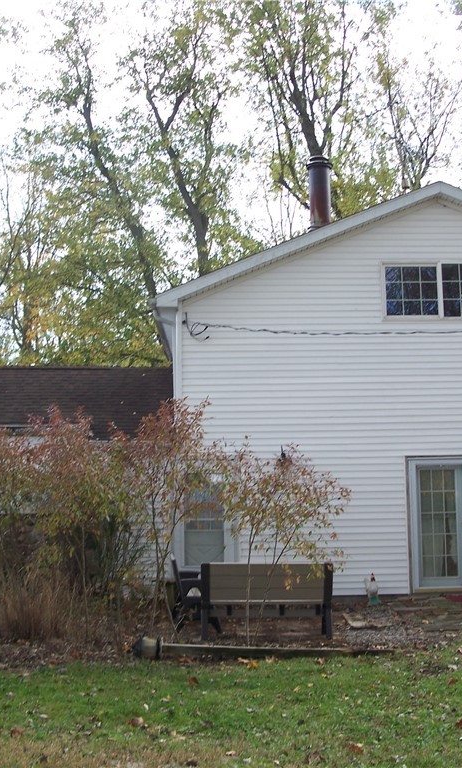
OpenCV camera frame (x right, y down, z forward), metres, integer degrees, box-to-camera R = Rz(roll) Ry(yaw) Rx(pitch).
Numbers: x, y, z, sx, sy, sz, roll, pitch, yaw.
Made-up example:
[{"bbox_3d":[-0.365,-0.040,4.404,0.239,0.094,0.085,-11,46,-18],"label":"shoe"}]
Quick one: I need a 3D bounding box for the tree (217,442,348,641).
[{"bbox_3d":[0.607,1.856,12.900,1.450,2.250,1.400,-1,-6,-2],"label":"tree"}]

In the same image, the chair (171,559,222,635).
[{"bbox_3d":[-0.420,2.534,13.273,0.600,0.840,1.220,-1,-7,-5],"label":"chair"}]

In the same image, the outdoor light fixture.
[{"bbox_3d":[-0.950,2.961,12.300,0.340,0.250,0.250,-1,-6,-2],"label":"outdoor light fixture"}]

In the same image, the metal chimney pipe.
[{"bbox_3d":[1.512,-3.221,18.800,0.380,1.450,0.380,-1,-6,-2],"label":"metal chimney pipe"}]

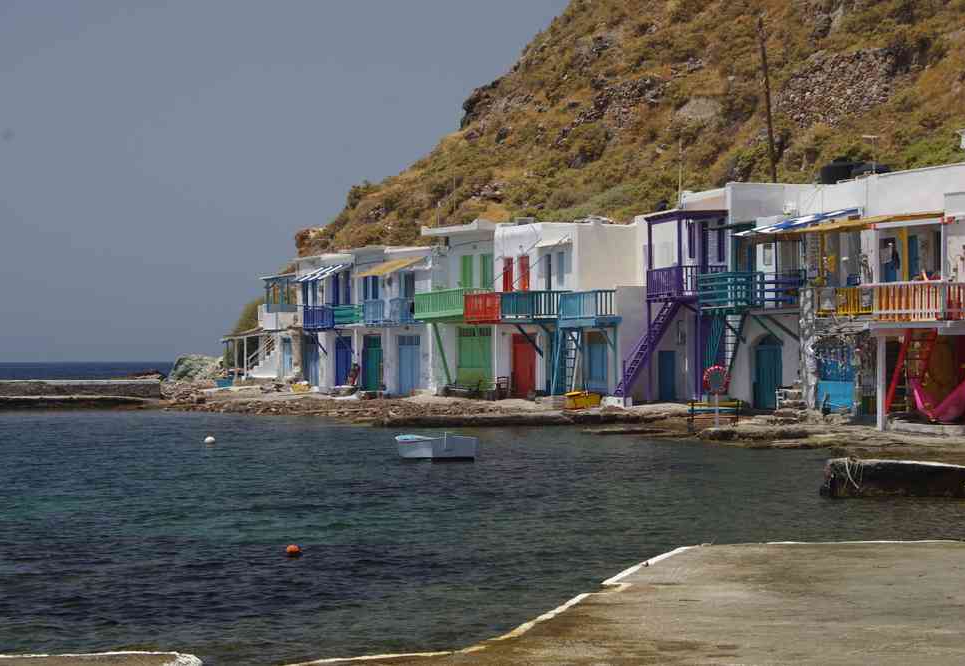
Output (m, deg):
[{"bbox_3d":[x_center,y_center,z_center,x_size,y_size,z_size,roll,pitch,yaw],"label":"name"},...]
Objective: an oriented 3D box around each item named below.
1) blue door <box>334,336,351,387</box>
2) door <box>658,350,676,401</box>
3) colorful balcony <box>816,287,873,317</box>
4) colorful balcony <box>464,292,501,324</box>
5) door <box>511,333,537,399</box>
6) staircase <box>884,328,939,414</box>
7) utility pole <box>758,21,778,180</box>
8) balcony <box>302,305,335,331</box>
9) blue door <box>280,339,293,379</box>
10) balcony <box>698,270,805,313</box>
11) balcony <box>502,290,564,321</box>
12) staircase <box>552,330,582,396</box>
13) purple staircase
[{"bbox_3d":[-6.125,1.251,106.000,0.120,2.200,2.200,0,-1,-22],"label":"blue door"},{"bbox_3d":[6.162,1.457,80.850,0.130,1.764,1.029,0,-1,-22],"label":"door"},{"bbox_3d":[9.747,-0.848,65.000,0.120,0.780,2.800,0,-1,-24],"label":"colorful balcony"},{"bbox_3d":[0.457,-0.878,87.003,1.050,1.050,3.100,0,-1,-24],"label":"colorful balcony"},{"bbox_3d":[1.496,1.207,87.000,0.120,2.300,2.100,0,-1,-22],"label":"door"},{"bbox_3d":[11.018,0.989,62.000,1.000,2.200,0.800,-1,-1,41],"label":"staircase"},{"bbox_3d":[12.084,-9.612,102.000,0.220,7.600,0.220,-5,-1,0],"label":"utility pole"},{"bbox_3d":[-7.157,-0.667,106.000,0.950,1.080,2.500,0,-1,-22],"label":"balcony"},{"bbox_3d":[-9.309,1.211,114.660,0.150,1.911,1.176,0,-1,-27],"label":"blue door"},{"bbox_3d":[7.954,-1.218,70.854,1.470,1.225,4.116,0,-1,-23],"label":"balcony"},{"bbox_3d":[1.723,-0.932,84.900,1.150,1.080,2.800,0,-1,-22],"label":"balcony"},{"bbox_3d":[3.018,1.042,86.730,0.882,2.401,0.931,0,-1,-24],"label":"staircase"},{"bbox_3d":[5.353,0.539,78.800,2.000,3.050,0.800,0,-1,-24],"label":"purple staircase"}]

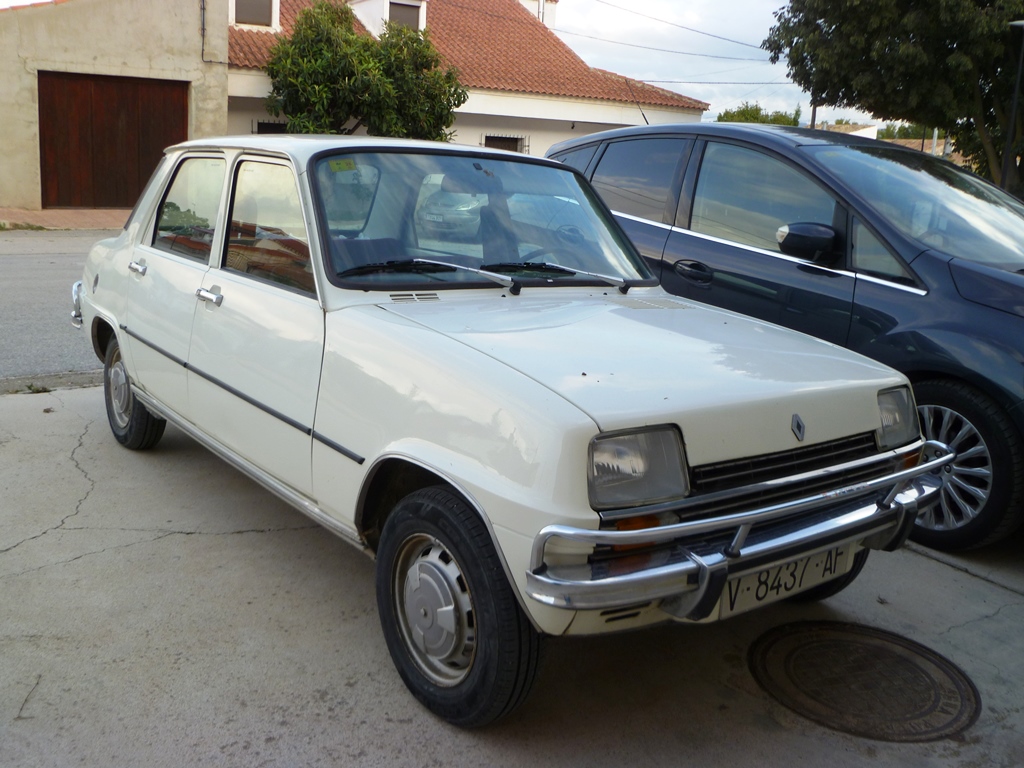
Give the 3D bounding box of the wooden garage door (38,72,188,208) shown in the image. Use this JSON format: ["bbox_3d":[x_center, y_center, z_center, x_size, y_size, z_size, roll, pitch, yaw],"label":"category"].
[{"bbox_3d":[-8.320,-5.078,18.744,3.004,2.716,0.100,-6,14,-41],"label":"wooden garage door"}]

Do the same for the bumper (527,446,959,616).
[{"bbox_3d":[0.669,0.322,2.108,1.500,0.225,0.235,-5,15,-39],"label":"bumper"}]

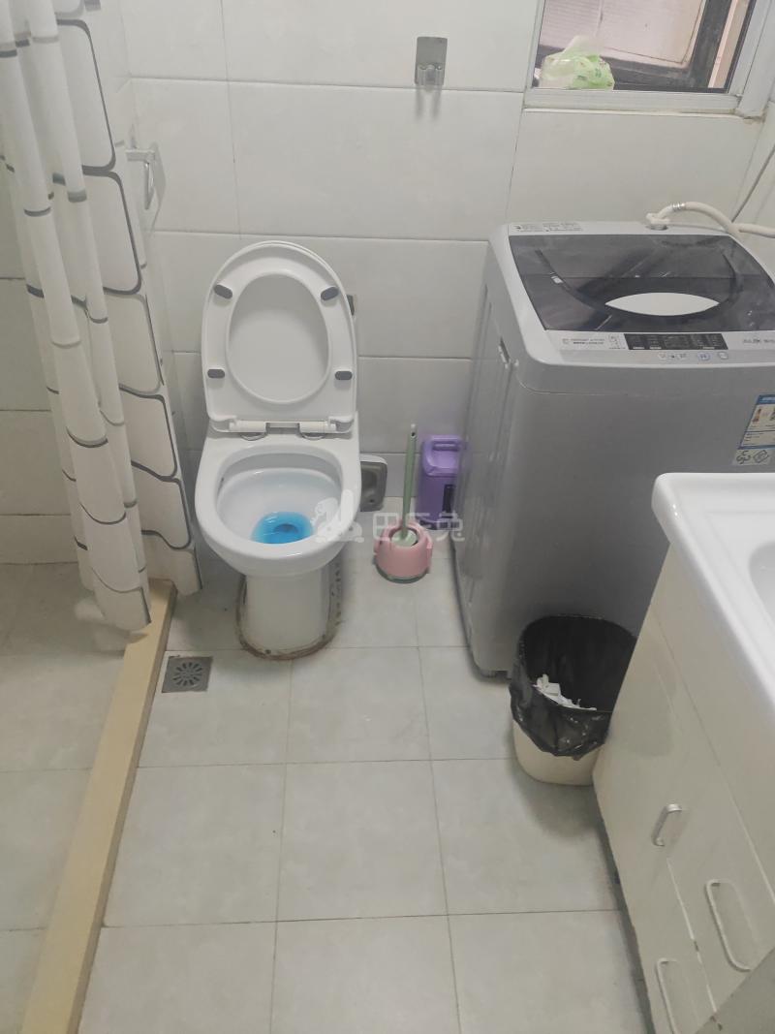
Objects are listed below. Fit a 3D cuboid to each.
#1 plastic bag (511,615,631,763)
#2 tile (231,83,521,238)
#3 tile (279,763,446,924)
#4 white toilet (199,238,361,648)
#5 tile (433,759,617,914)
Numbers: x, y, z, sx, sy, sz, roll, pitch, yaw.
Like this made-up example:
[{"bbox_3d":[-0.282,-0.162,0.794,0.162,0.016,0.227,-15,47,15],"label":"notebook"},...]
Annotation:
[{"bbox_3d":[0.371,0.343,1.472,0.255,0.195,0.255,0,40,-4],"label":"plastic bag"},{"bbox_3d":[-0.026,-0.752,1.603,0.600,0.300,0.012,0,40,-4],"label":"tile"},{"bbox_3d":[-0.050,0.611,1.429,0.300,0.010,0.300,0,41,-4],"label":"tile"},{"bbox_3d":[-0.228,-0.117,1.617,0.352,0.816,0.575,-1,41,-5],"label":"white toilet"},{"bbox_3d":[0.249,0.611,1.450,0.300,0.010,0.300,0,41,-4],"label":"tile"}]

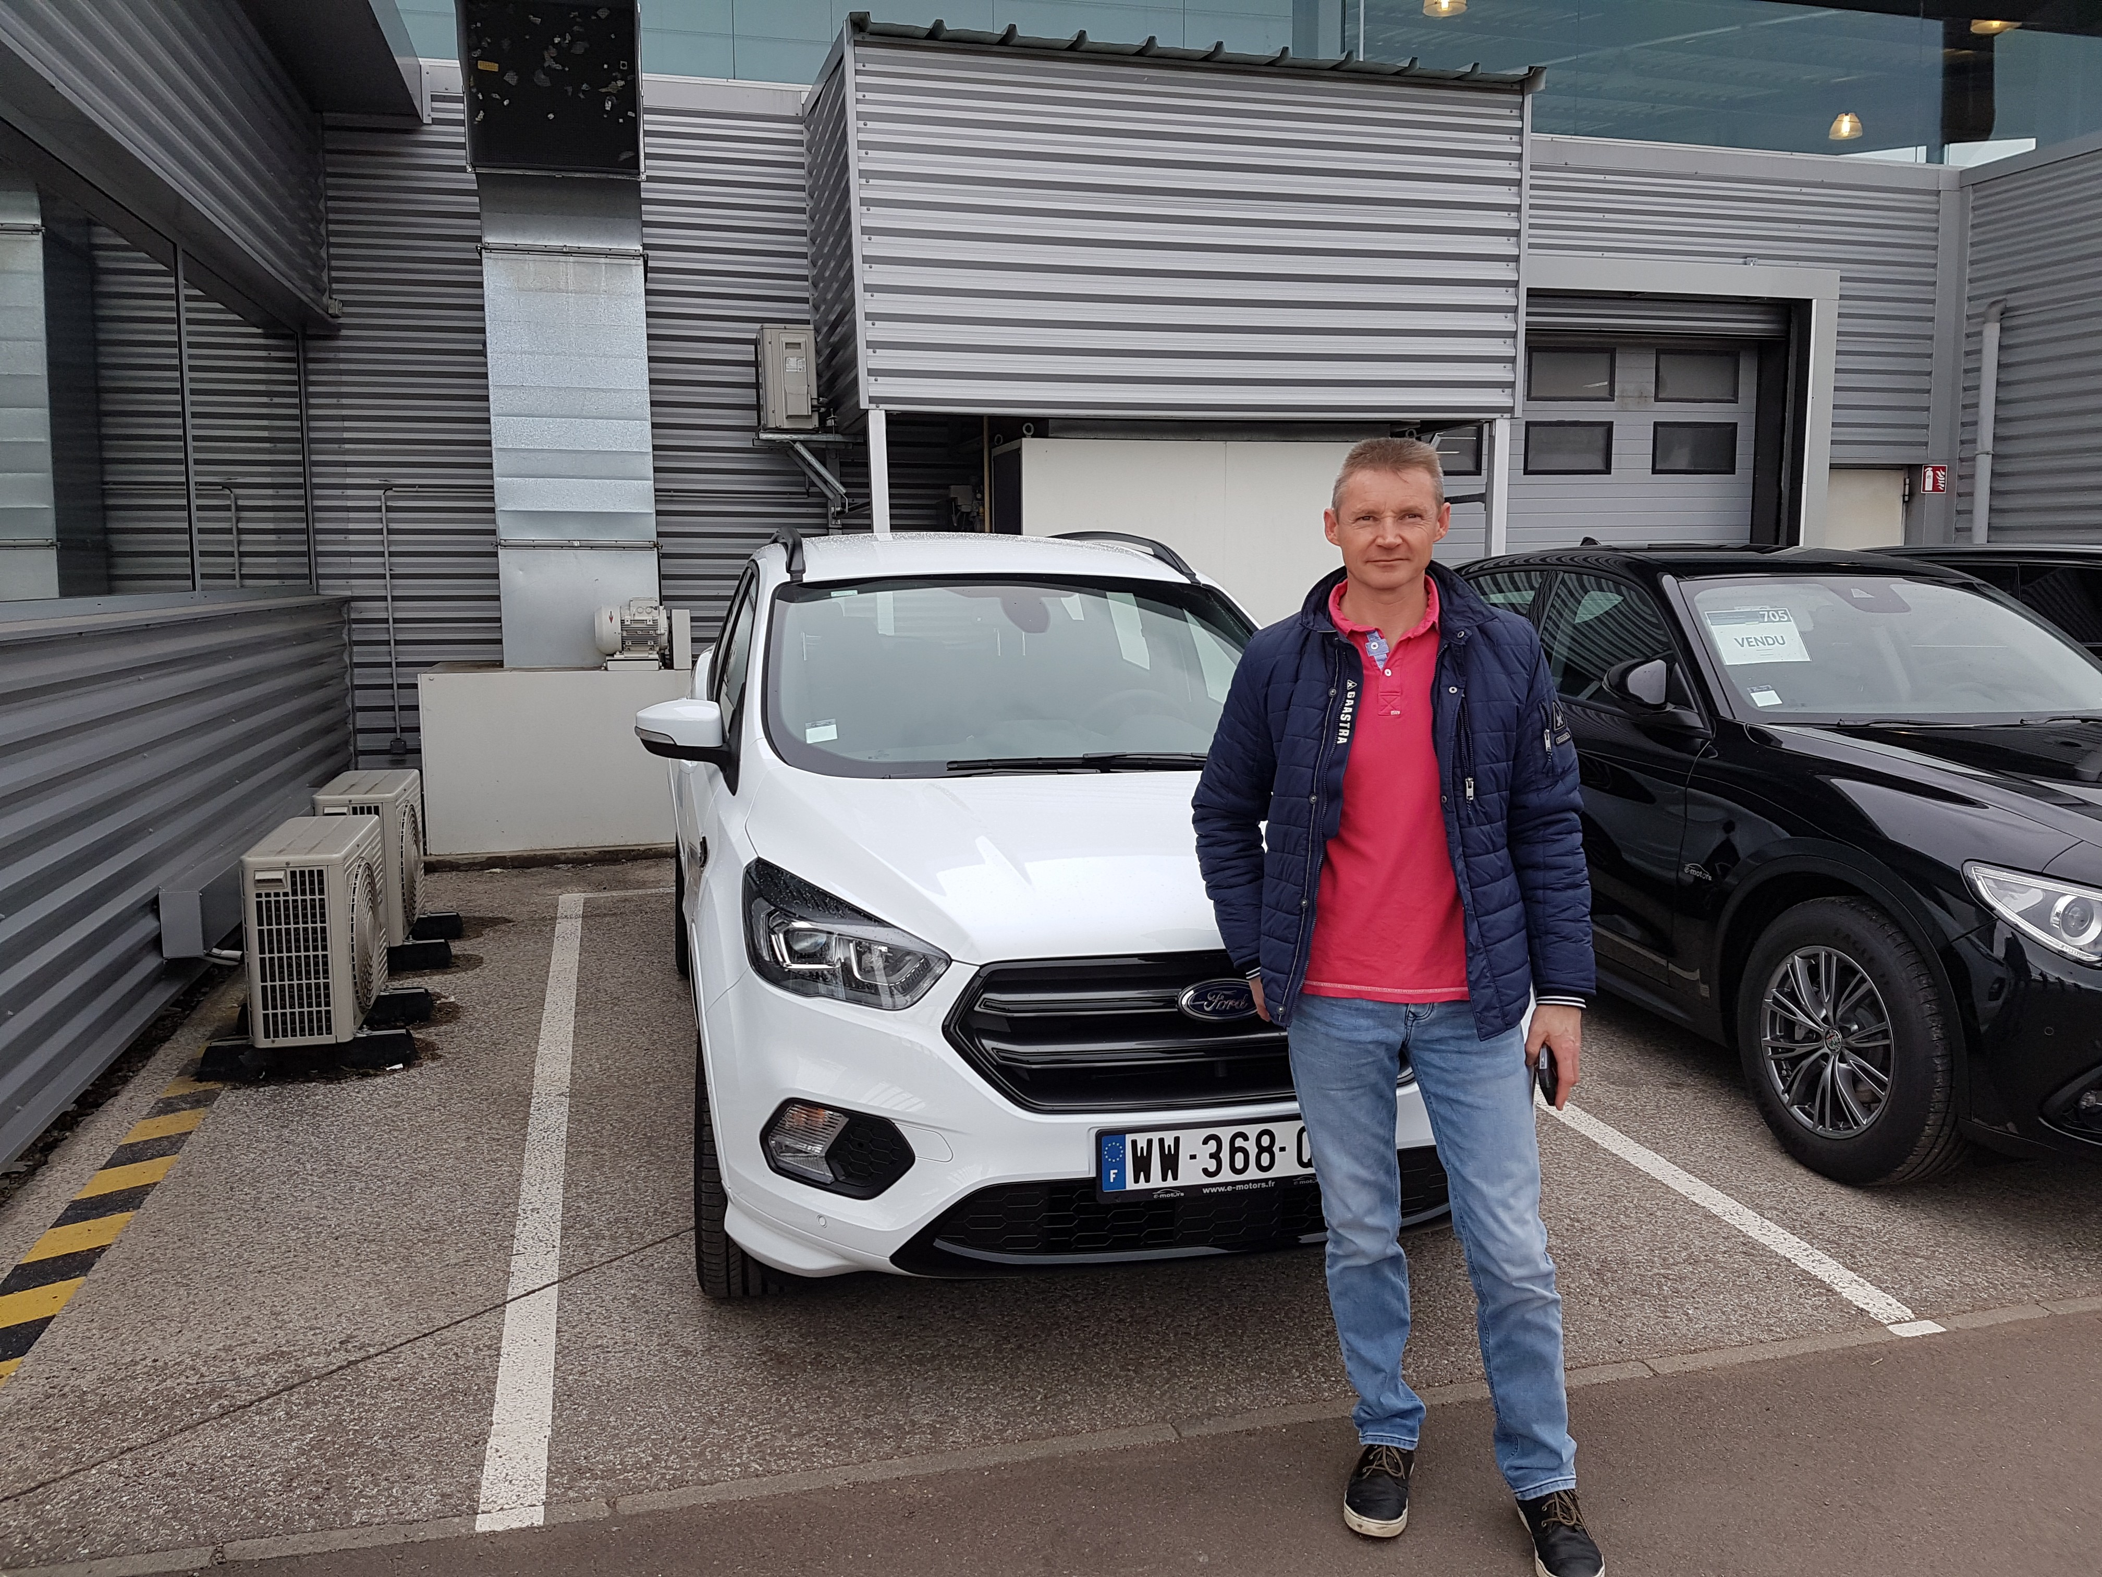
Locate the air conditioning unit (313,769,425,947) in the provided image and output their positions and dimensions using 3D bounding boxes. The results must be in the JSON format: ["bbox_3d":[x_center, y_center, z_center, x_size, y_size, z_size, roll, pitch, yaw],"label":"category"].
[{"bbox_3d":[-2.800,0.291,6.530,0.295,0.620,0.760,-3,9,-14],"label":"air conditioning unit"}]

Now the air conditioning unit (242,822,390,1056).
[{"bbox_3d":[-2.457,0.462,5.320,0.295,0.620,0.760,-2,9,-14],"label":"air conditioning unit"}]

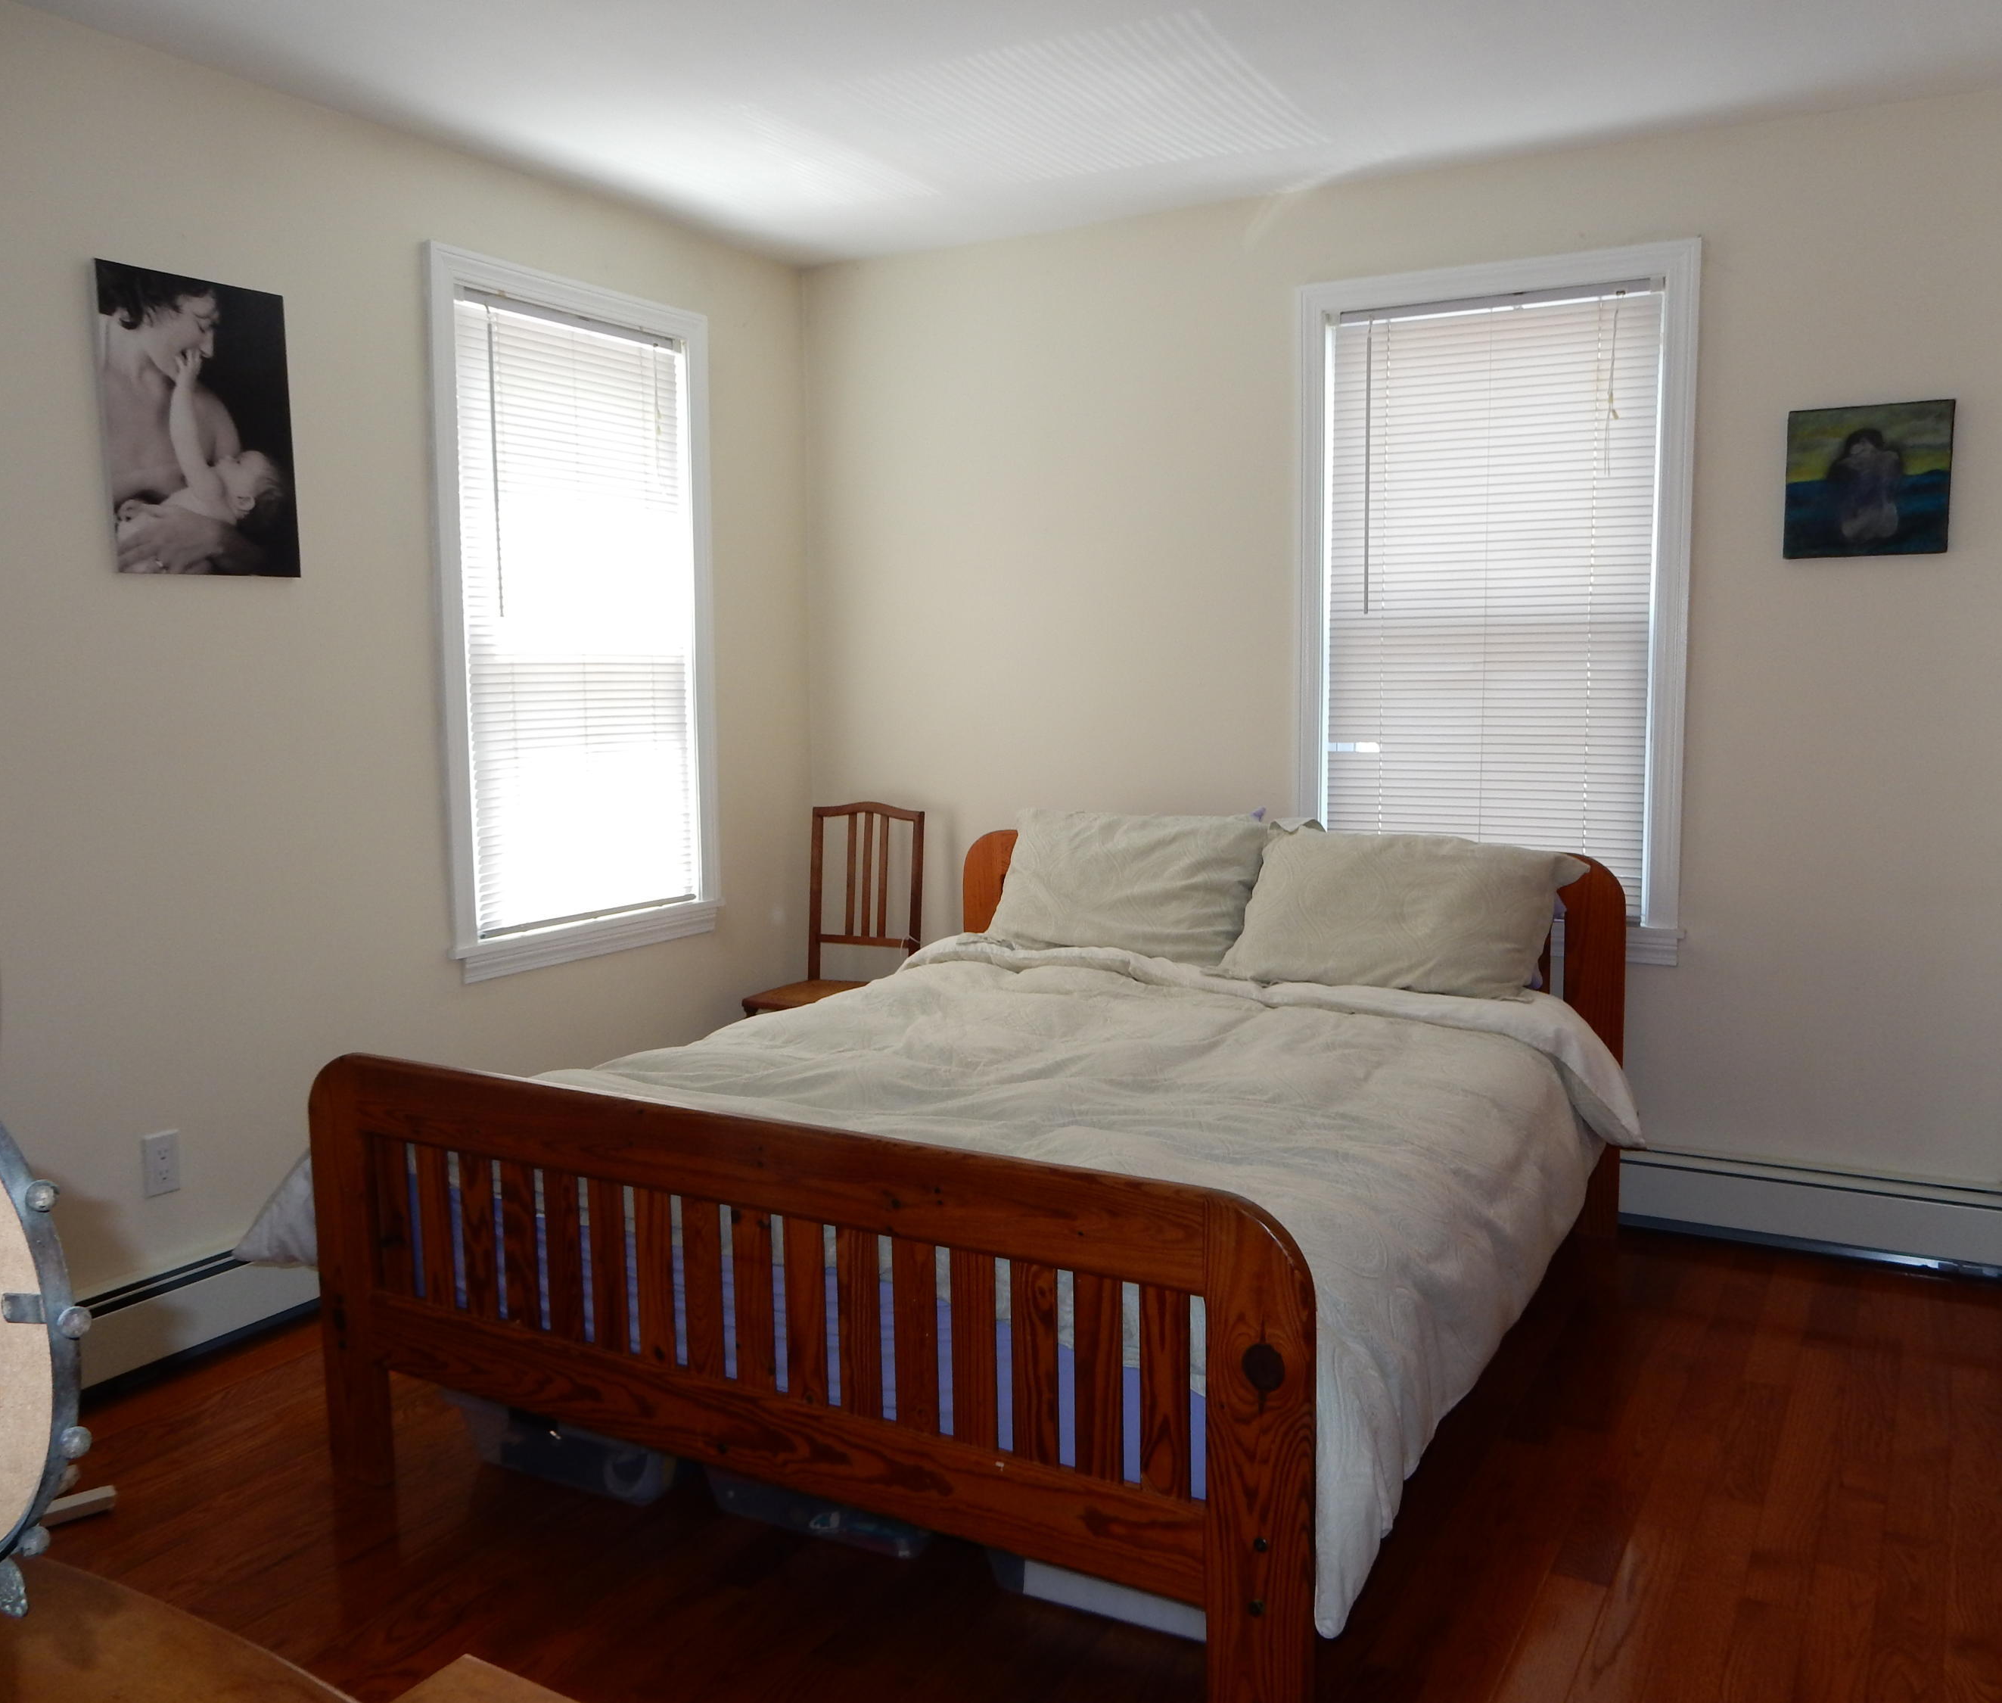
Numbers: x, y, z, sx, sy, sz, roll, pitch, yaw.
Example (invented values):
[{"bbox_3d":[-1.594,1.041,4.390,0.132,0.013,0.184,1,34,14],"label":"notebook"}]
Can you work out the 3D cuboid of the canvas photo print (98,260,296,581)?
[{"bbox_3d":[-1.498,-0.790,3.068,0.025,0.541,0.377,3,7,29],"label":"canvas photo print"}]

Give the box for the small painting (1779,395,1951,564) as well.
[{"bbox_3d":[1.803,-0.768,3.409,0.302,0.301,0.022,3,7,29],"label":"small painting"}]

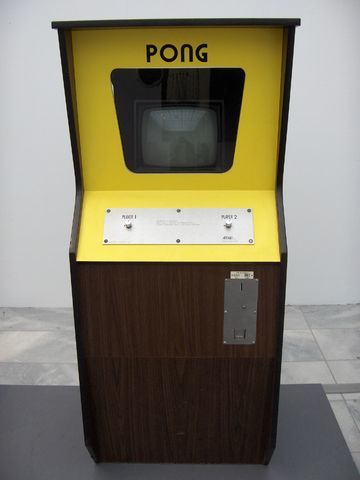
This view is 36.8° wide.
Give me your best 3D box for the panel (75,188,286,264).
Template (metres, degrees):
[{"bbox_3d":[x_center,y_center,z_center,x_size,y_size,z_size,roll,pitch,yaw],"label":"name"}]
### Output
[{"bbox_3d":[-0.003,-0.045,1.640,0.600,0.243,0.025,0,-26,2],"label":"panel"}]

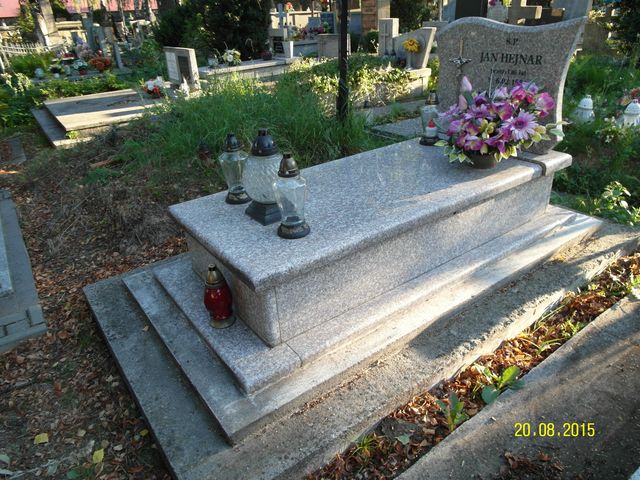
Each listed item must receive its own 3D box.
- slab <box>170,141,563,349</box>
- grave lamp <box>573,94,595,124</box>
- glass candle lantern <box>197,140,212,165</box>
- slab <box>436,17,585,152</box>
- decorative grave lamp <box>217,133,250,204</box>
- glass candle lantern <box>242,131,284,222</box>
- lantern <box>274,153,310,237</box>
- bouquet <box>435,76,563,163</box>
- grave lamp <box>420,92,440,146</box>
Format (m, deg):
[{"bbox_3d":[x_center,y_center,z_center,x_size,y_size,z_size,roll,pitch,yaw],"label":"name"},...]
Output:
[{"bbox_3d":[0.331,-0.157,2.289,1.911,0.328,0.849,-20,31,-30],"label":"slab"},{"bbox_3d":[2.629,-1.260,4.334,0.165,0.300,0.165,-20,31,-30],"label":"grave lamp"},{"bbox_3d":[-0.992,-0.738,3.801,0.120,0.223,0.120,-20,31,-30],"label":"glass candle lantern"},{"bbox_3d":[1.017,-0.896,2.542,0.078,0.678,0.845,-20,31,-31],"label":"slab"},{"bbox_3d":[-0.387,-0.326,2.012,0.131,0.304,0.131,-20,31,-30],"label":"decorative grave lamp"},{"bbox_3d":[-0.212,-0.273,1.821,0.186,0.357,0.186,-20,31,-30],"label":"glass candle lantern"},{"bbox_3d":[-0.110,-0.171,1.655,0.133,0.306,0.133,-3,26,2],"label":"lantern"},{"bbox_3d":[0.900,-0.628,2.338,0.413,0.413,0.624,-20,31,-30],"label":"bouquet"},{"bbox_3d":[0.693,-0.763,2.772,0.125,0.290,0.125,-20,31,-30],"label":"grave lamp"}]

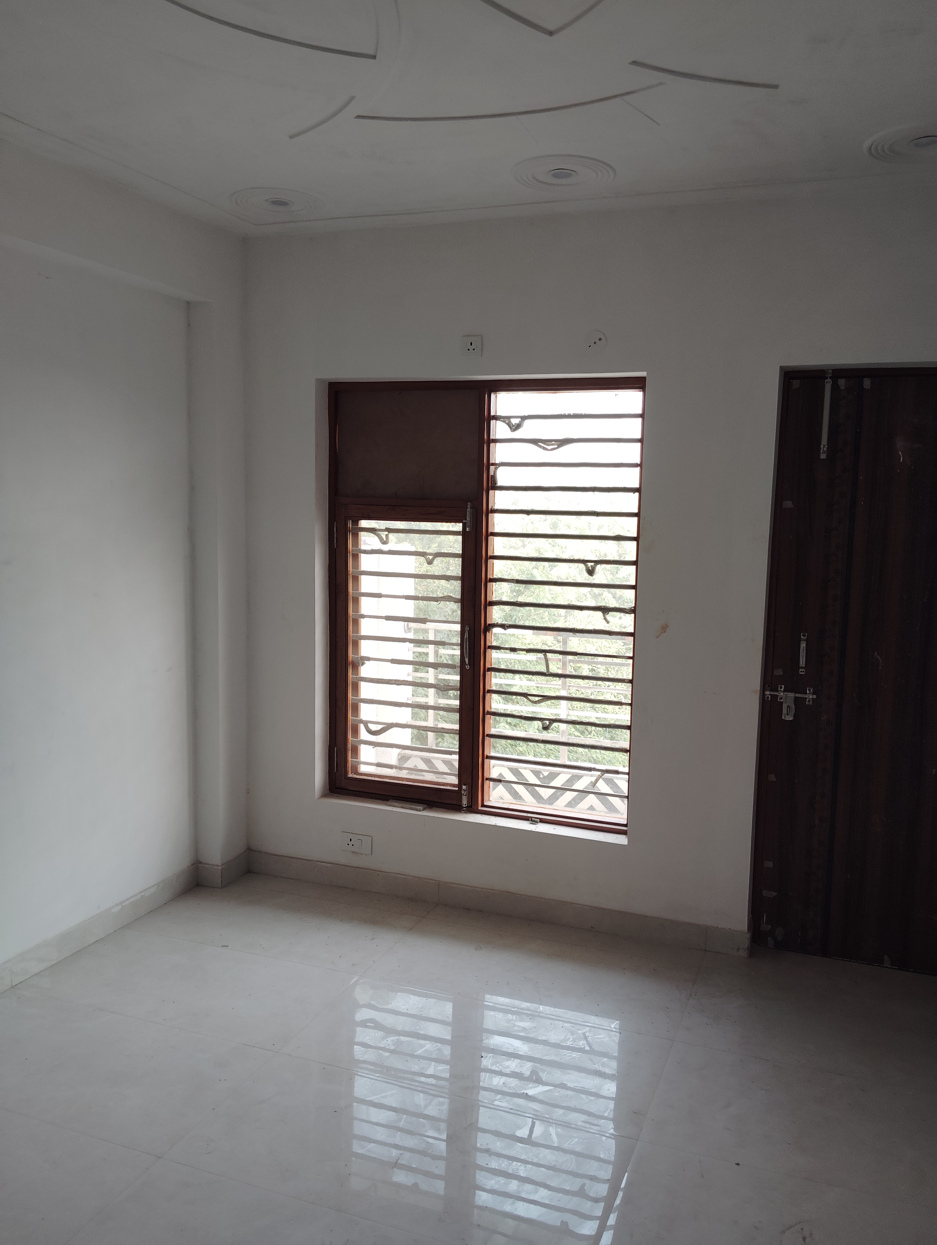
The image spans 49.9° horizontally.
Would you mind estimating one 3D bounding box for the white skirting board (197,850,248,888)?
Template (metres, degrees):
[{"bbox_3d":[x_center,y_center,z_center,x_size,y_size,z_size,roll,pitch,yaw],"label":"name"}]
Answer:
[{"bbox_3d":[-1.175,1.179,4.856,0.127,0.110,0.247,4,7,21],"label":"white skirting board"}]

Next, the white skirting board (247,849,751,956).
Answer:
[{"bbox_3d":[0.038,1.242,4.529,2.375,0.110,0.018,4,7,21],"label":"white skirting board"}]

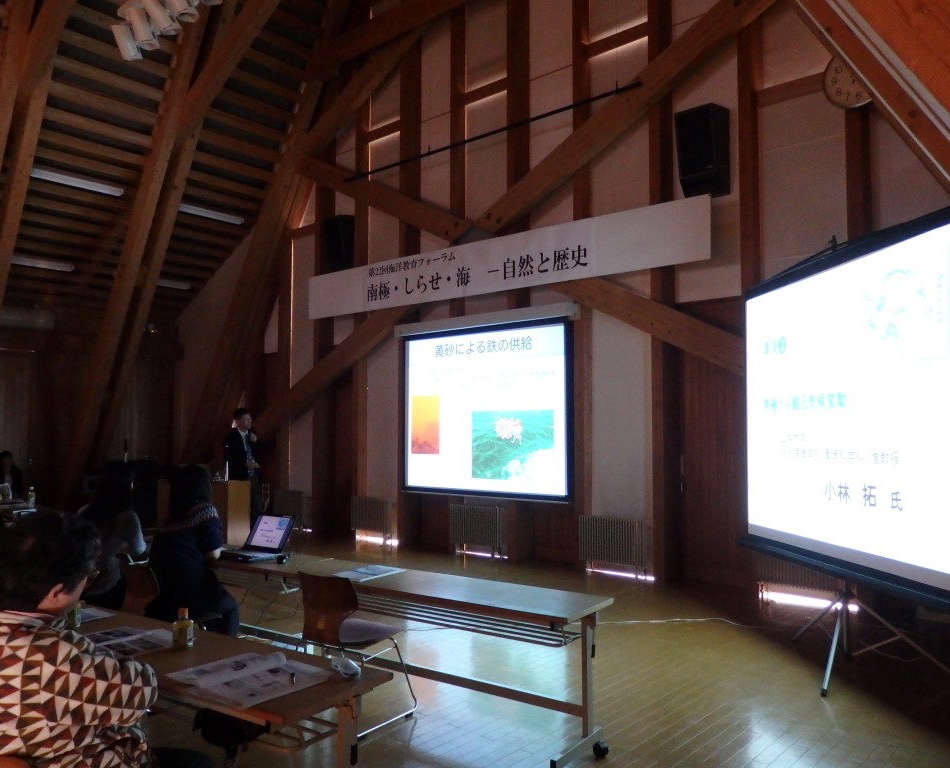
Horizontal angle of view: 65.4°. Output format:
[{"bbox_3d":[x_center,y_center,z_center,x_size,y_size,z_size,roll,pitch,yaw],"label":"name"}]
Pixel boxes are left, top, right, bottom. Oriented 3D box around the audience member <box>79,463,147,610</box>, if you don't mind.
[{"bbox_3d":[-2.232,1.138,4.643,0.660,1.260,0.460,4,-5,-45],"label":"audience member"}]

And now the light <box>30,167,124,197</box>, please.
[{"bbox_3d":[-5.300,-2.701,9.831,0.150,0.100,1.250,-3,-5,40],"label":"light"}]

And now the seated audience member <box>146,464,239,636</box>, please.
[{"bbox_3d":[-1.607,1.105,4.191,0.460,1.270,0.650,-3,-5,42],"label":"seated audience member"}]

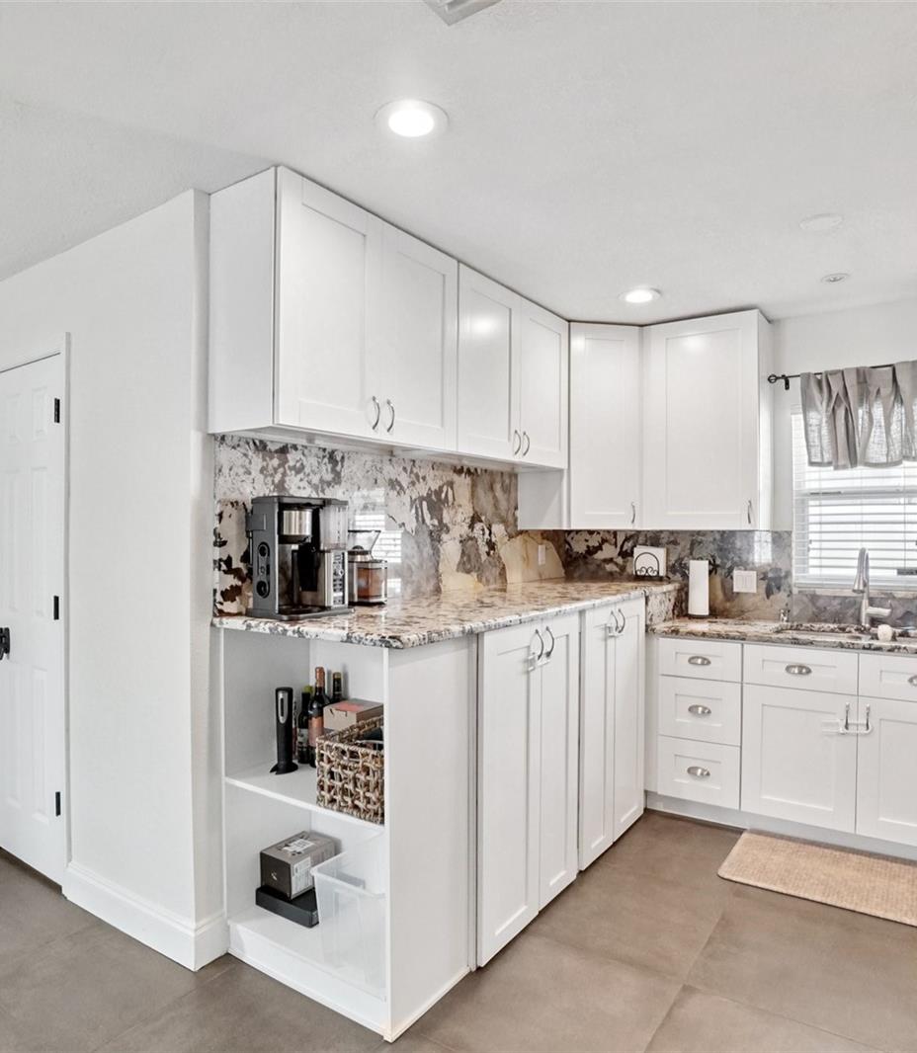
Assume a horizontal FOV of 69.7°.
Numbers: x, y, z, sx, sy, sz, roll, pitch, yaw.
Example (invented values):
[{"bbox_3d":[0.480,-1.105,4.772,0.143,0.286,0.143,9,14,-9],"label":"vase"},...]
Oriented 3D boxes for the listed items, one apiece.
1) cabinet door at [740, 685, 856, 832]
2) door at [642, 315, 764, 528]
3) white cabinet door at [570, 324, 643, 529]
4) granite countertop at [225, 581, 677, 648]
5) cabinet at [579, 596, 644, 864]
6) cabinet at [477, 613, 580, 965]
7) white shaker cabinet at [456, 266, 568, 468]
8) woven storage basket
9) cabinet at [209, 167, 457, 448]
[{"bbox_3d":[1.478,0.995,2.872,0.447,0.577,0.022,0,0,30],"label":"cabinet door"},{"bbox_3d":[1.216,-0.514,3.326,0.555,1.055,0.020,0,0,29],"label":"door"},{"bbox_3d":[0.754,-0.510,3.392,0.395,1.053,0.025,0,-1,-10],"label":"white cabinet door"},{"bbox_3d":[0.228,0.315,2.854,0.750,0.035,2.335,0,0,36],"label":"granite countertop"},{"bbox_3d":[0.456,0.858,3.084,0.610,1.050,0.675,0,0,36],"label":"cabinet"},{"bbox_3d":[0.027,0.858,2.502,0.610,1.050,0.670,0,0,36],"label":"cabinet"},{"bbox_3d":[0.154,-0.676,3.134,0.325,0.760,0.930,-1,-1,37],"label":"white shaker cabinet"},{"bbox_3d":[-0.223,0.722,1.998,0.255,0.205,0.310,-1,-1,33],"label":"woven storage basket"},{"bbox_3d":[-0.392,-0.672,2.364,0.333,0.764,0.884,0,0,36],"label":"cabinet"}]

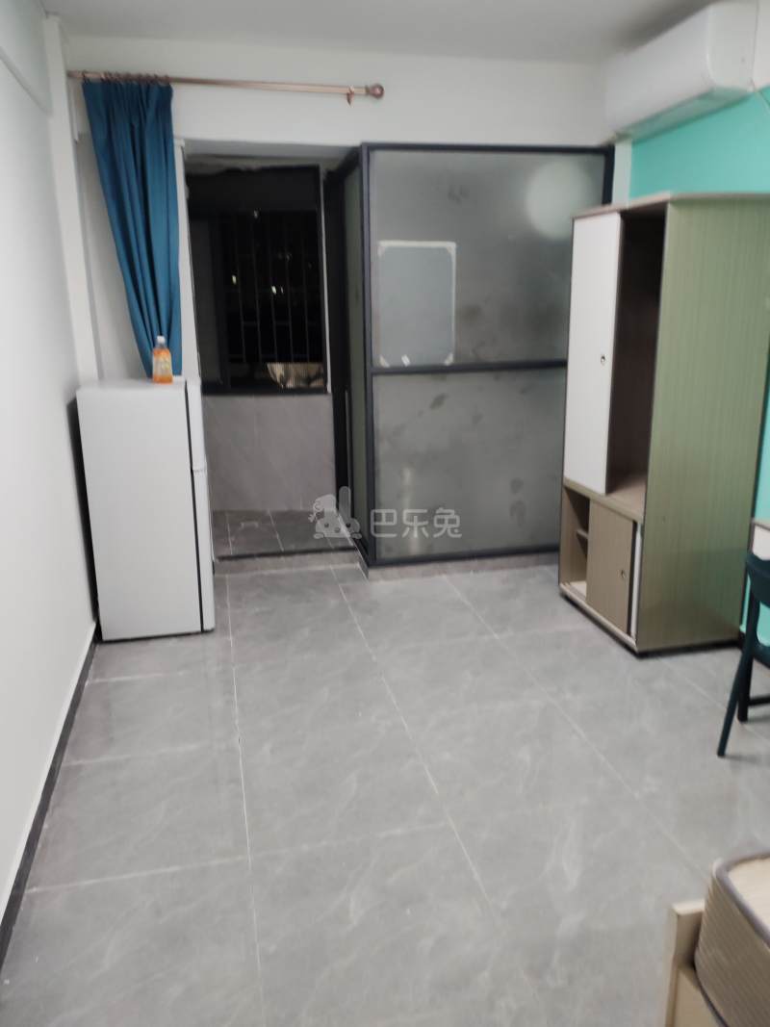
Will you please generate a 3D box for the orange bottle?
[{"bbox_3d":[-1.011,-0.702,3.640,0.077,0.212,0.077,-4,15,-12],"label":"orange bottle"}]

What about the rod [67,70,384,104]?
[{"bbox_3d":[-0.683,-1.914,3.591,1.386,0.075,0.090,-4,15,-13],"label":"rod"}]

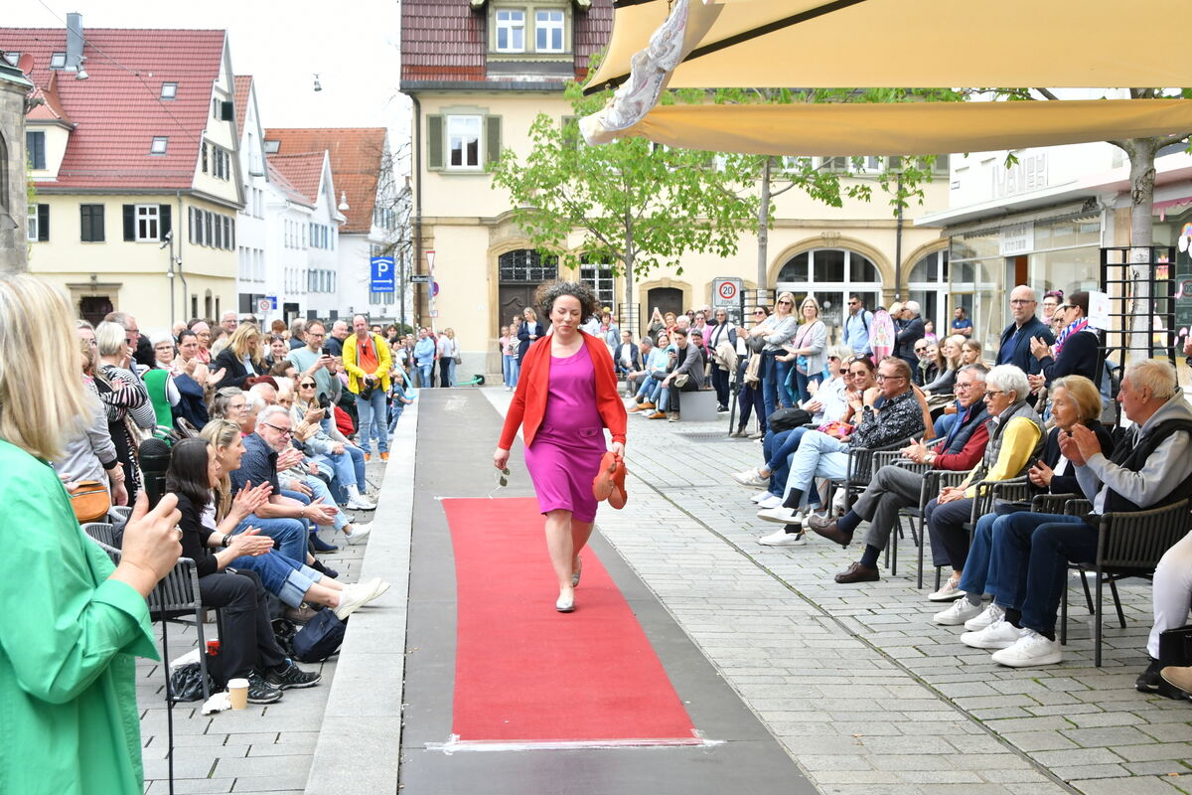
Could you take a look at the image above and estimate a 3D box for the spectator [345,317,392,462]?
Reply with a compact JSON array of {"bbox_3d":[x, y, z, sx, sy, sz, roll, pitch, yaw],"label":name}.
[{"bbox_3d":[-2.740,-0.113,19.100,0.600,1.760,0.420,0,3,-6],"label":"spectator"}]

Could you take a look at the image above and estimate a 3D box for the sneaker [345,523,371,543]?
[{"bbox_3d":[-1.722,0.991,11.700,0.275,0.115,0.100,-33,0,-6],"label":"sneaker"}]

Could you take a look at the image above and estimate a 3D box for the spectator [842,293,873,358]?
[{"bbox_3d":[3.294,-0.410,20.046,0.520,1.770,0.360,2,4,38],"label":"spectator"}]

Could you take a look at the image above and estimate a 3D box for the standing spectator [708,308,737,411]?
[{"bbox_3d":[2.008,-0.583,25.242,0.520,1.640,0.360,1,3,23],"label":"standing spectator"}]

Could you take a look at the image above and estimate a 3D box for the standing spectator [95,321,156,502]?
[{"bbox_3d":[-2.865,0.345,9.742,0.380,1.620,0.500,-2,4,-35],"label":"standing spectator"}]

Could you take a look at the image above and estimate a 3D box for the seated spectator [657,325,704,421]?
[{"bbox_3d":[1.181,-0.325,22.100,0.800,1.310,0.580,-2,4,-38],"label":"seated spectator"}]

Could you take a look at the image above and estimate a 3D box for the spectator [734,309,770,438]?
[{"bbox_3d":[2.049,-0.354,20.459,0.480,1.650,0.500,-1,3,-30],"label":"spectator"}]

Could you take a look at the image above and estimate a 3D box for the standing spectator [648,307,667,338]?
[{"bbox_3d":[1.254,-0.996,32.457,0.500,1.720,0.450,1,3,6],"label":"standing spectator"}]

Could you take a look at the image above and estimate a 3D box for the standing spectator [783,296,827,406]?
[{"bbox_3d":[2.265,-0.247,17.300,0.520,1.680,0.450,2,4,37],"label":"standing spectator"}]

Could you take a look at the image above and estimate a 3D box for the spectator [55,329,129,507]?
[{"bbox_3d":[-2.868,0.437,8.909,0.380,1.630,0.500,0,3,-15],"label":"spectator"}]

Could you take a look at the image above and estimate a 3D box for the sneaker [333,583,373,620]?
[{"bbox_3d":[-1.192,0.984,7.930,0.285,0.120,0.100,-36,0,-2],"label":"sneaker"}]

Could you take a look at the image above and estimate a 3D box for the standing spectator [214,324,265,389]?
[{"bbox_3d":[-2.941,0.186,13.242,0.500,1.620,0.400,-3,4,-41],"label":"standing spectator"}]

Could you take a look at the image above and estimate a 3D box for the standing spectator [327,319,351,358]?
[{"bbox_3d":[-3.137,-0.110,19.258,0.360,1.680,0.520,2,3,34],"label":"standing spectator"}]

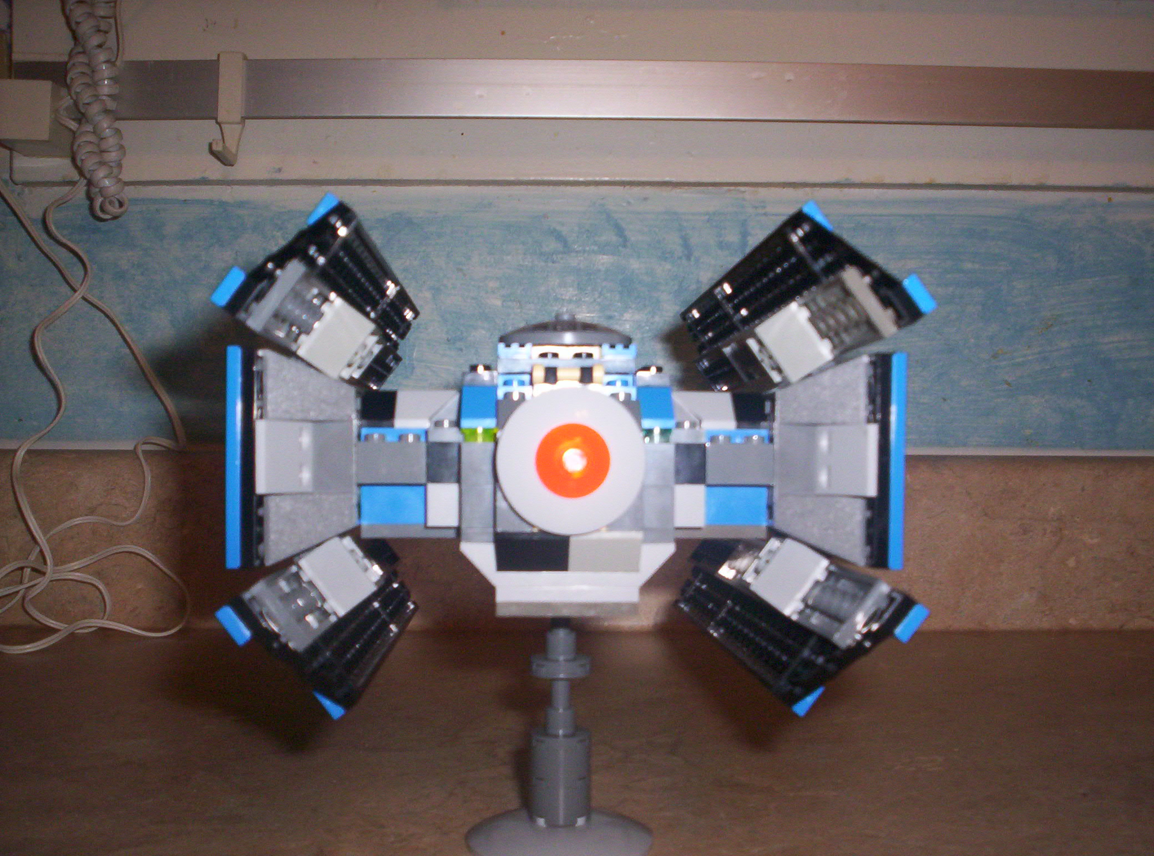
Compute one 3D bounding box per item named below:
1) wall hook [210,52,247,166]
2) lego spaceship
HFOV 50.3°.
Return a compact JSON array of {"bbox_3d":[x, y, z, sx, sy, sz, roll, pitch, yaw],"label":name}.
[{"bbox_3d":[-0.195,-0.180,0.684,0.015,0.062,0.033,0,-1,-1],"label":"wall hook"},{"bbox_3d":[-0.005,0.009,0.347,0.149,0.112,0.208,0,-2,-3],"label":"lego spaceship"}]

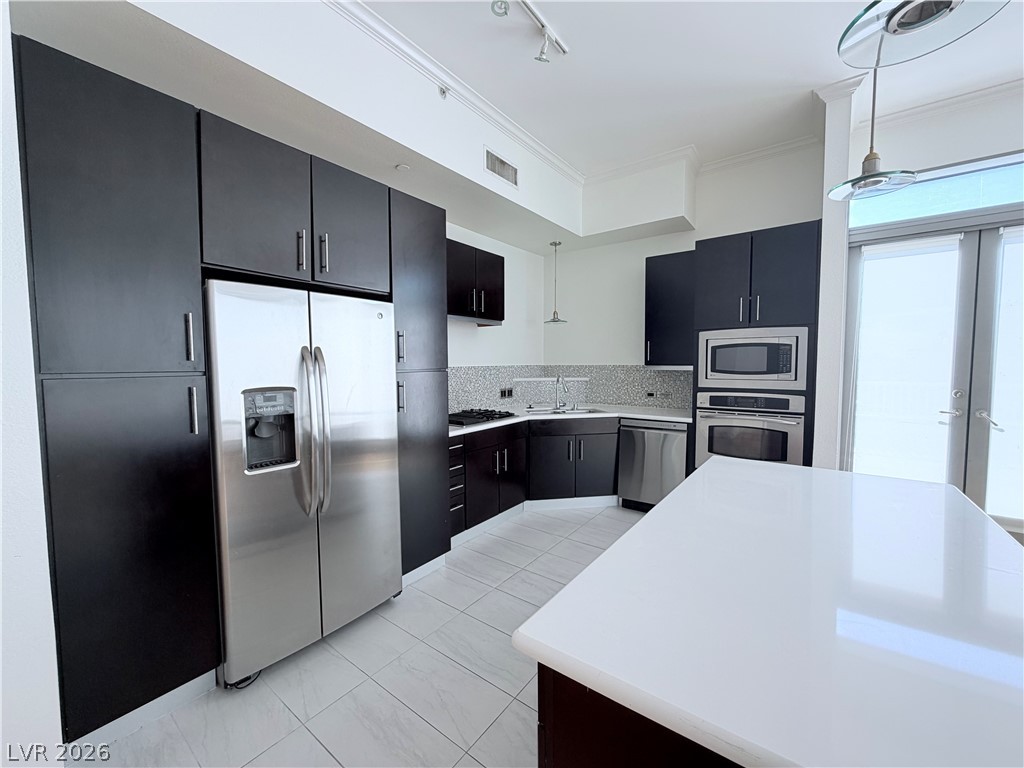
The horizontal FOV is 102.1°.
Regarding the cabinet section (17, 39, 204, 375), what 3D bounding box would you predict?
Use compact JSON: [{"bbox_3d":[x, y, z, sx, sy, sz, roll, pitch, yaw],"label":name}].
[{"bbox_3d":[-1.645,-0.567,1.677,0.660,1.046,0.454,2,4,36],"label":"cabinet section"}]

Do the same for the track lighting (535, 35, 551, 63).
[{"bbox_3d":[0.168,-1.840,2.280,0.090,0.130,0.100,-1,3,-14],"label":"track lighting"}]

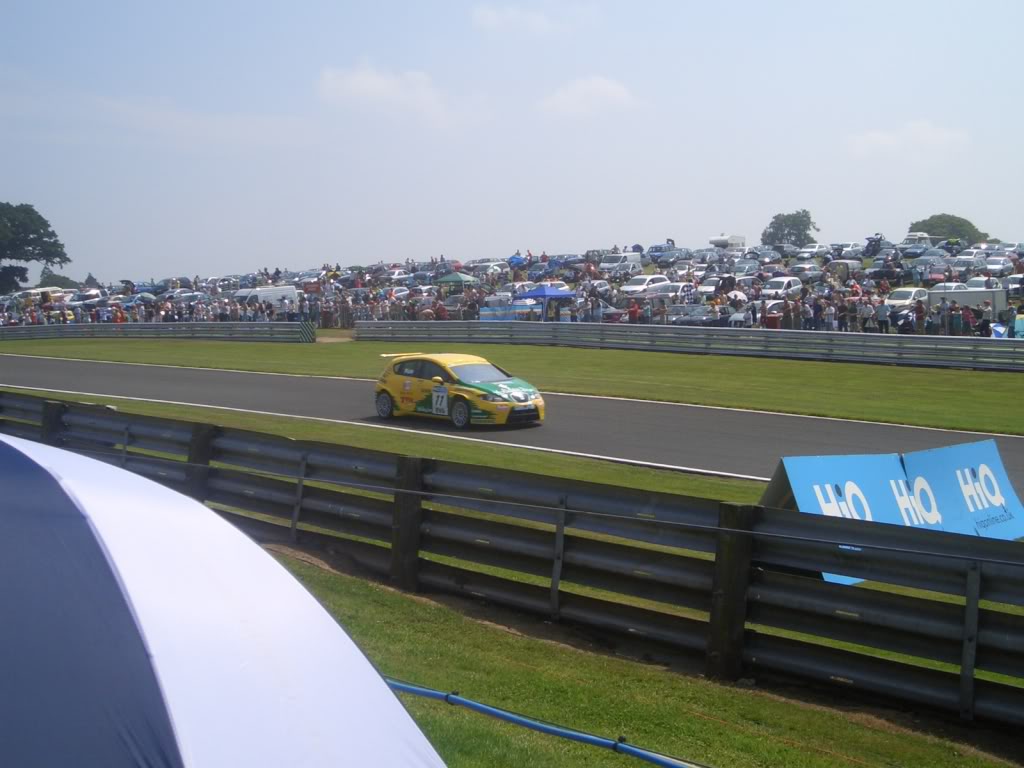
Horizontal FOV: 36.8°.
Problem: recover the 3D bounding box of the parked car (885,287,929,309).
[{"bbox_3d":[22.892,-4.822,89.000,1.770,1.500,4.250,2,4,28],"label":"parked car"}]

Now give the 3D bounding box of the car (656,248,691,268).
[{"bbox_3d":[14.385,-10.994,136.000,1.750,1.480,4.300,2,4,28],"label":"car"}]

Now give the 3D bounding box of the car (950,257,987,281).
[{"bbox_3d":[34.203,-8.611,115.000,1.760,1.550,4.500,4,8,29],"label":"car"}]

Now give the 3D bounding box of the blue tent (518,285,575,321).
[{"bbox_3d":[2.115,-4.976,98.063,2.800,2.500,2.800,-3,4,-44],"label":"blue tent"}]

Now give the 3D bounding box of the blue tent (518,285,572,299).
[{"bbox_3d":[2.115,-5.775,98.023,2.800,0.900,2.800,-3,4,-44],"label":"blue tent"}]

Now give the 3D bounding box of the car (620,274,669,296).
[{"bbox_3d":[8.730,-6.258,100.500,1.800,1.530,4.400,3,8,26],"label":"car"}]

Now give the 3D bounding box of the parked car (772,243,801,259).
[{"bbox_3d":[30.651,-14.822,172.000,1.760,1.520,4.350,2,5,32],"label":"parked car"}]

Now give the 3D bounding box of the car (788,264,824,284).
[{"bbox_3d":[25.117,-9.382,131.000,1.700,1.450,4.150,4,8,32],"label":"car"}]

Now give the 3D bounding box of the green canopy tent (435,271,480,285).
[{"bbox_3d":[-4.694,-8.324,132.000,3.000,2.600,3.000,2,4,30],"label":"green canopy tent"}]

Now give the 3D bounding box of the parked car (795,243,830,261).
[{"bbox_3d":[29.192,-12.751,148.000,1.740,1.450,4.350,4,8,28],"label":"parked car"}]

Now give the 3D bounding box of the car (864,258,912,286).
[{"bbox_3d":[28.448,-8.359,116.000,1.780,1.620,4.400,3,5,36],"label":"car"}]

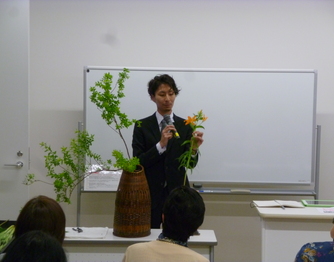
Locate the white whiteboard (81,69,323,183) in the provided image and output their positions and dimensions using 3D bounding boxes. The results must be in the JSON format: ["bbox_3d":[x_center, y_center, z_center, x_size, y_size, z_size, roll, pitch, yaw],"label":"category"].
[{"bbox_3d":[0.264,-0.038,6.800,1.810,0.905,0.050,1,3,0],"label":"white whiteboard"}]

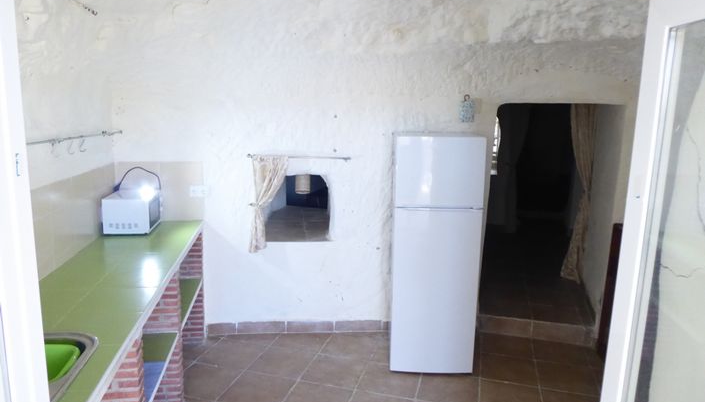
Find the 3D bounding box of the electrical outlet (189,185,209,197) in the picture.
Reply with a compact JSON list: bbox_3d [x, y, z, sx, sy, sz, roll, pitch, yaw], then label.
[{"bbox_3d":[-1.177,-0.073,3.898,0.145,0.083,0.015,0,10,-3],"label":"electrical outlet"}]

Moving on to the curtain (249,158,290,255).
[{"bbox_3d":[-0.646,0.023,3.916,0.305,0.760,0.075,0,10,-5],"label":"curtain"}]

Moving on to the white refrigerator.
[{"bbox_3d":[0.583,0.352,3.707,0.575,1.655,0.600,1,10,2],"label":"white refrigerator"}]

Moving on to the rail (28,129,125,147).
[{"bbox_3d":[-1.568,-0.372,2.962,0.050,0.035,1.795,-1,10,-11],"label":"rail"}]

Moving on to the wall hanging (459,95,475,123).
[{"bbox_3d":[0.900,-0.720,4.006,0.118,0.215,0.030,2,10,5],"label":"wall hanging"}]

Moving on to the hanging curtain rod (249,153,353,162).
[{"bbox_3d":[-0.403,-0.331,3.870,0.779,0.028,0.045,1,10,-5],"label":"hanging curtain rod"}]

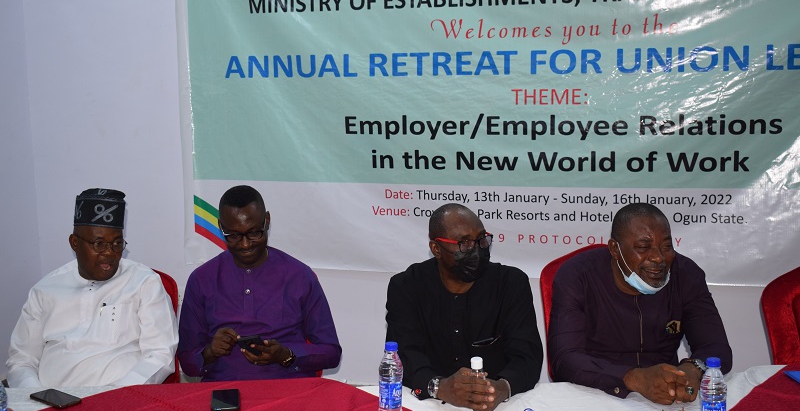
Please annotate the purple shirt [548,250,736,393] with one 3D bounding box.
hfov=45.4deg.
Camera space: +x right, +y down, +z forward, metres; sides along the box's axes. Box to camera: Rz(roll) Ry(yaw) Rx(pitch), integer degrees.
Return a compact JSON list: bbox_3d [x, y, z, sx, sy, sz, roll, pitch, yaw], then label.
[{"bbox_3d":[0.727,0.431,2.921,0.543,0.600,0.430,0,7,2],"label":"purple shirt"}]

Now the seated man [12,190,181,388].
[{"bbox_3d":[-0.974,0.632,2.961,0.547,1.310,0.680,0,7,1],"label":"seated man"}]

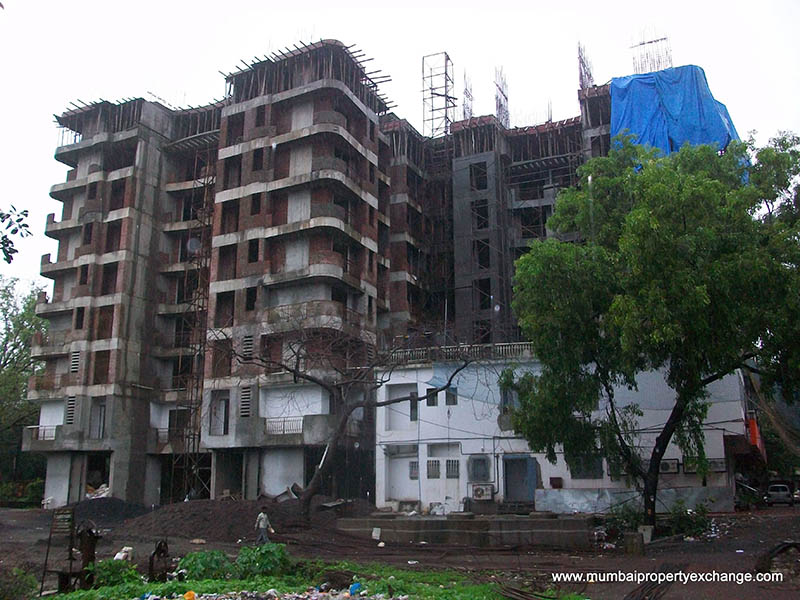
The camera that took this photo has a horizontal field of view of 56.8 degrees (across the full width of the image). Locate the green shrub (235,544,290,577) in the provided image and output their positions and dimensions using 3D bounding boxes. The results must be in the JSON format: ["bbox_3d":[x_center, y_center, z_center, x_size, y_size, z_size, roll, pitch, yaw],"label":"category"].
[{"bbox_3d":[-3.549,6.699,18.951,1.380,0.830,1.400,0,-14,0],"label":"green shrub"}]

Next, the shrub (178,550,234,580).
[{"bbox_3d":[-5.281,7.323,20.372,1.420,0.750,1.200,0,-13,0],"label":"shrub"}]

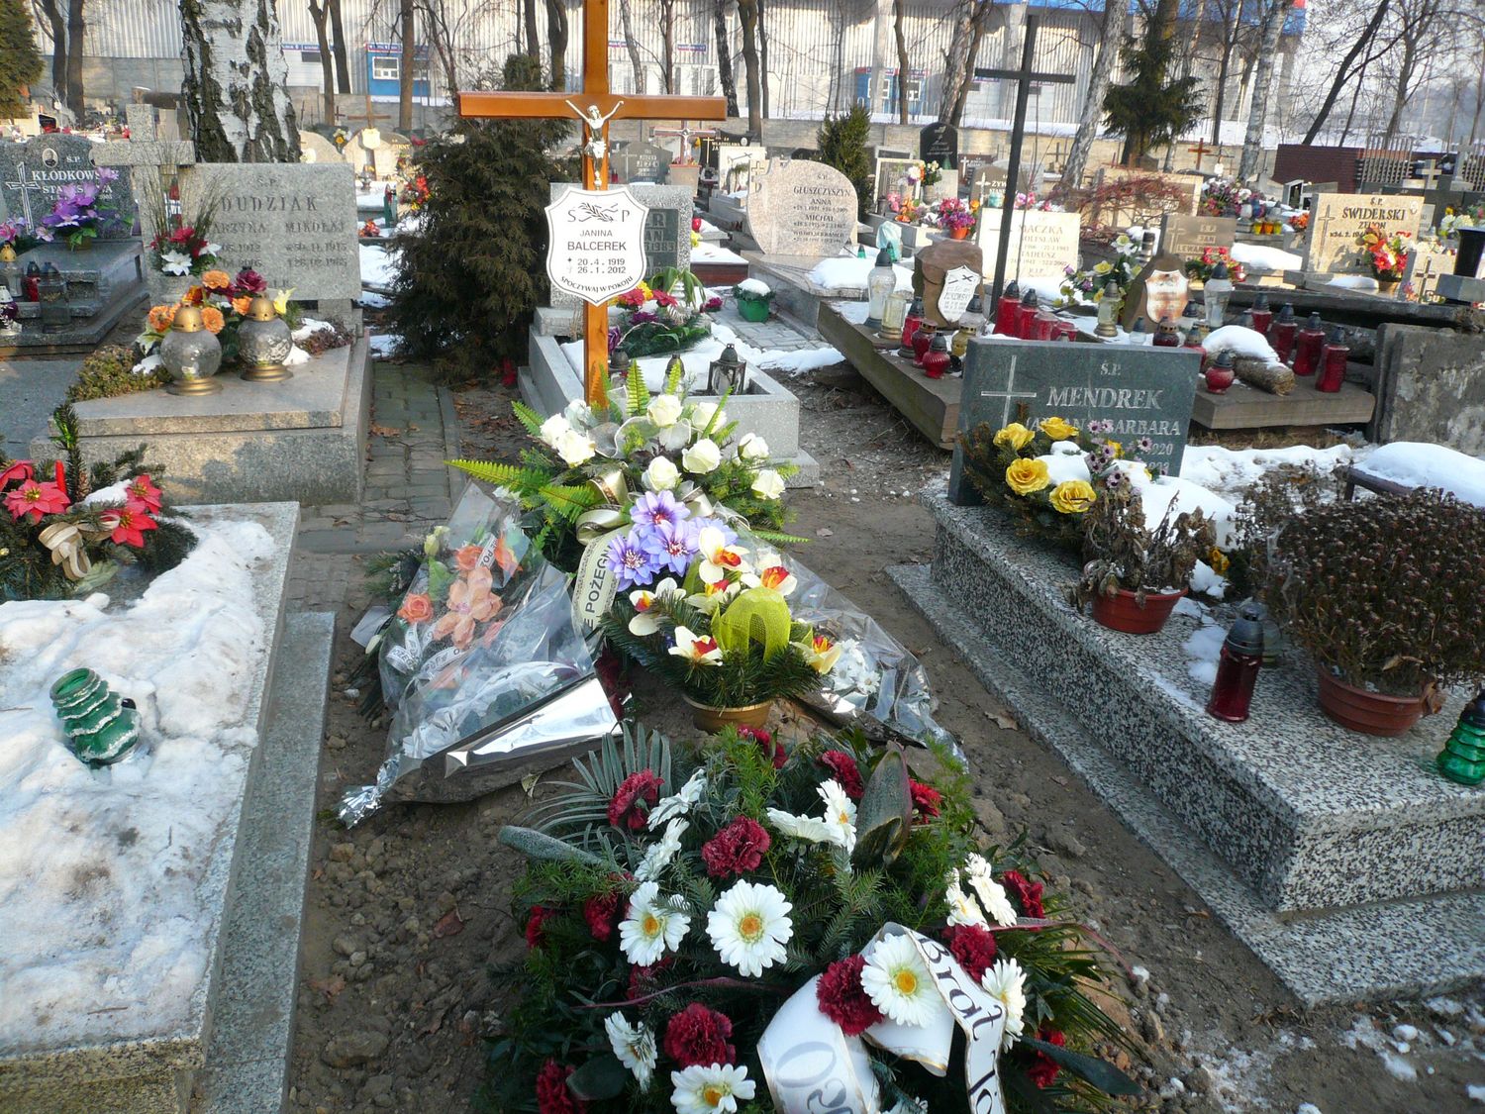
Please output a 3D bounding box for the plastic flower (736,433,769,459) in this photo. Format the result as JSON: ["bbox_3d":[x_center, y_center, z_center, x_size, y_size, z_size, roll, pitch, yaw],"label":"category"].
[{"bbox_3d":[0.027,-0.292,3.150,0.082,0.068,0.078,-3,-3,-15],"label":"plastic flower"}]

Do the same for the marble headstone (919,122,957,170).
[{"bbox_3d":[2.478,-5.070,15.228,0.500,0.850,0.080,-4,23,-15],"label":"marble headstone"}]

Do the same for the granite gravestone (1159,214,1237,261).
[{"bbox_3d":[3.537,-2.449,9.410,0.613,0.422,0.085,-3,22,-15],"label":"granite gravestone"}]

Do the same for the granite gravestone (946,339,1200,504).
[{"bbox_3d":[1.043,-0.407,3.764,0.736,0.502,0.066,0,21,-10],"label":"granite gravestone"}]

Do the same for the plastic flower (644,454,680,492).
[{"bbox_3d":[-0.203,-0.213,3.038,0.085,0.088,0.080,-3,-3,-15],"label":"plastic flower"}]

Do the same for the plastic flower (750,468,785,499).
[{"bbox_3d":[0.063,-0.185,3.039,0.088,0.075,0.080,3,22,1],"label":"plastic flower"}]

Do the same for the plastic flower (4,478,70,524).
[{"bbox_3d":[-1.461,-0.117,2.486,0.135,0.055,0.135,-10,52,-30],"label":"plastic flower"}]

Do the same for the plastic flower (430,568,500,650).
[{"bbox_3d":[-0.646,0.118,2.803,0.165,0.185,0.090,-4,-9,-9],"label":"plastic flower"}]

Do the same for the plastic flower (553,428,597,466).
[{"bbox_3d":[-0.429,-0.283,3.081,0.105,0.090,0.085,-1,23,-8],"label":"plastic flower"}]

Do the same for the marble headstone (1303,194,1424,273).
[{"bbox_3d":[4.126,-2.163,8.045,0.849,0.502,0.080,-3,23,-15],"label":"marble headstone"}]

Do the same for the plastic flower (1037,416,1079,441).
[{"bbox_3d":[0.953,-0.388,3.622,0.118,0.055,0.118,9,25,14],"label":"plastic flower"}]

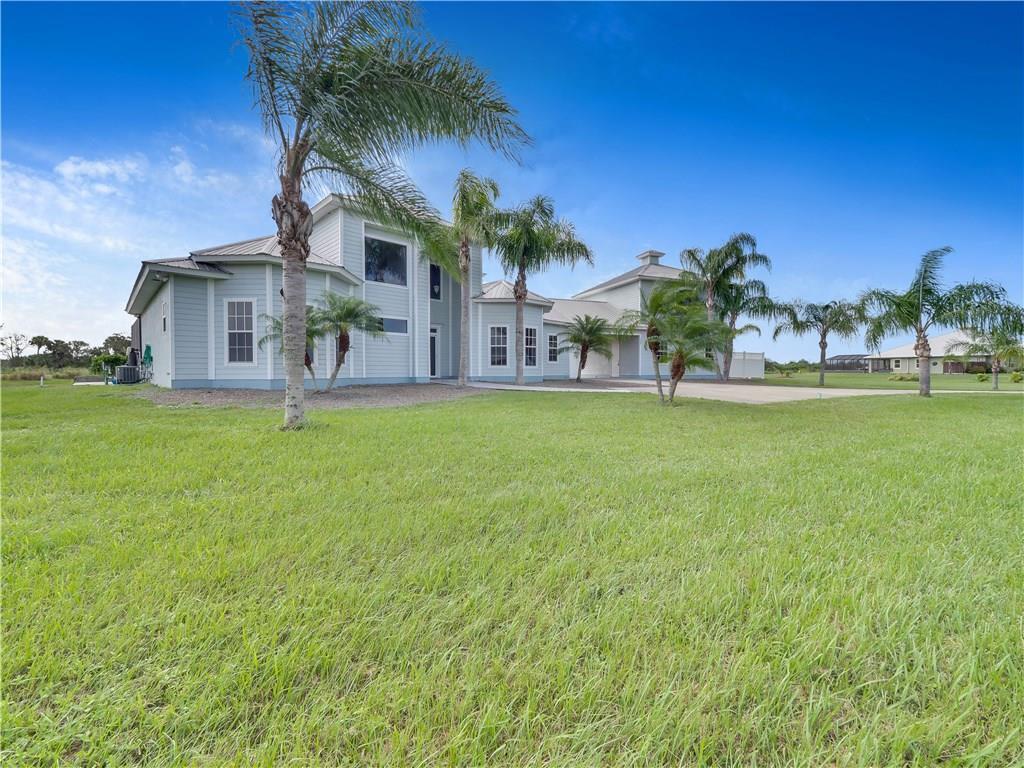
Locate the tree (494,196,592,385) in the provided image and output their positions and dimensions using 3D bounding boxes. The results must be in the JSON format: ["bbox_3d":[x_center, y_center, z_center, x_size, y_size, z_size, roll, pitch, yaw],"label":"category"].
[{"bbox_3d":[1.290,-3.884,17.200,4.150,7.810,4.030,0,2,0],"label":"tree"}]

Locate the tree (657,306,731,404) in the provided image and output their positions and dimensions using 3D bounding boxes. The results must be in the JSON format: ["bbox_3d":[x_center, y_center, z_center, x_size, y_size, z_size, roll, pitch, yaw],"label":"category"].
[{"bbox_3d":[4.528,-0.716,10.400,1.750,2.460,1.700,0,2,0],"label":"tree"}]

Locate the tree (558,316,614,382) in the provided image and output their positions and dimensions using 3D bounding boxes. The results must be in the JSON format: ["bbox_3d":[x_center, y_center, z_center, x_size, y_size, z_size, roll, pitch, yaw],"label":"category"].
[{"bbox_3d":[3.582,-1.715,20.000,2.740,3.280,2.650,0,2,0],"label":"tree"}]

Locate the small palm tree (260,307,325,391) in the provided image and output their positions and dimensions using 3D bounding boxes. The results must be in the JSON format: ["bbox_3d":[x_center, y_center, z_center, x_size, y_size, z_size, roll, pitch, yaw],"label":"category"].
[{"bbox_3d":[-5.747,-0.934,10.900,1.630,2.210,1.580,0,2,0],"label":"small palm tree"}]

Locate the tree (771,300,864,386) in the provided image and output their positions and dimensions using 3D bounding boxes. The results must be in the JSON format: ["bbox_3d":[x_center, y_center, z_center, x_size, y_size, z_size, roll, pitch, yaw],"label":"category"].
[{"bbox_3d":[18.291,-2.445,25.000,4.690,5.190,4.550,0,2,0],"label":"tree"}]

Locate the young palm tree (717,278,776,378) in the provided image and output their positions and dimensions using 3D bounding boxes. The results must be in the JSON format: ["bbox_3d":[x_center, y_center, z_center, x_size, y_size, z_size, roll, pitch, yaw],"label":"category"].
[{"bbox_3d":[14.206,-3.330,25.300,3.390,6.230,3.290,0,2,0],"label":"young palm tree"}]

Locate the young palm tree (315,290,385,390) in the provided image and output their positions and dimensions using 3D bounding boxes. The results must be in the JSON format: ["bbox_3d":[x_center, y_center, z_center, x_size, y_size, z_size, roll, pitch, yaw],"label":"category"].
[{"bbox_3d":[-4.276,-1.119,10.900,1.810,2.580,1.760,0,2,0],"label":"young palm tree"}]

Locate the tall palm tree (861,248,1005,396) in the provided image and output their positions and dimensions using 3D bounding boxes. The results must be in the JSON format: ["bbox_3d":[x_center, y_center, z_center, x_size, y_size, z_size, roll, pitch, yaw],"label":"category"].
[{"bbox_3d":[16.307,-2.421,16.300,4.080,5.830,3.960,0,2,0],"label":"tall palm tree"}]

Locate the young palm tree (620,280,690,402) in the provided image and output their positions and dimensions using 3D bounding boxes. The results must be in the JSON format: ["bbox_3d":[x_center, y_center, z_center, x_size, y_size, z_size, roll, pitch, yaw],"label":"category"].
[{"bbox_3d":[3.581,-1.067,10.400,1.710,3.060,1.650,0,2,0],"label":"young palm tree"}]

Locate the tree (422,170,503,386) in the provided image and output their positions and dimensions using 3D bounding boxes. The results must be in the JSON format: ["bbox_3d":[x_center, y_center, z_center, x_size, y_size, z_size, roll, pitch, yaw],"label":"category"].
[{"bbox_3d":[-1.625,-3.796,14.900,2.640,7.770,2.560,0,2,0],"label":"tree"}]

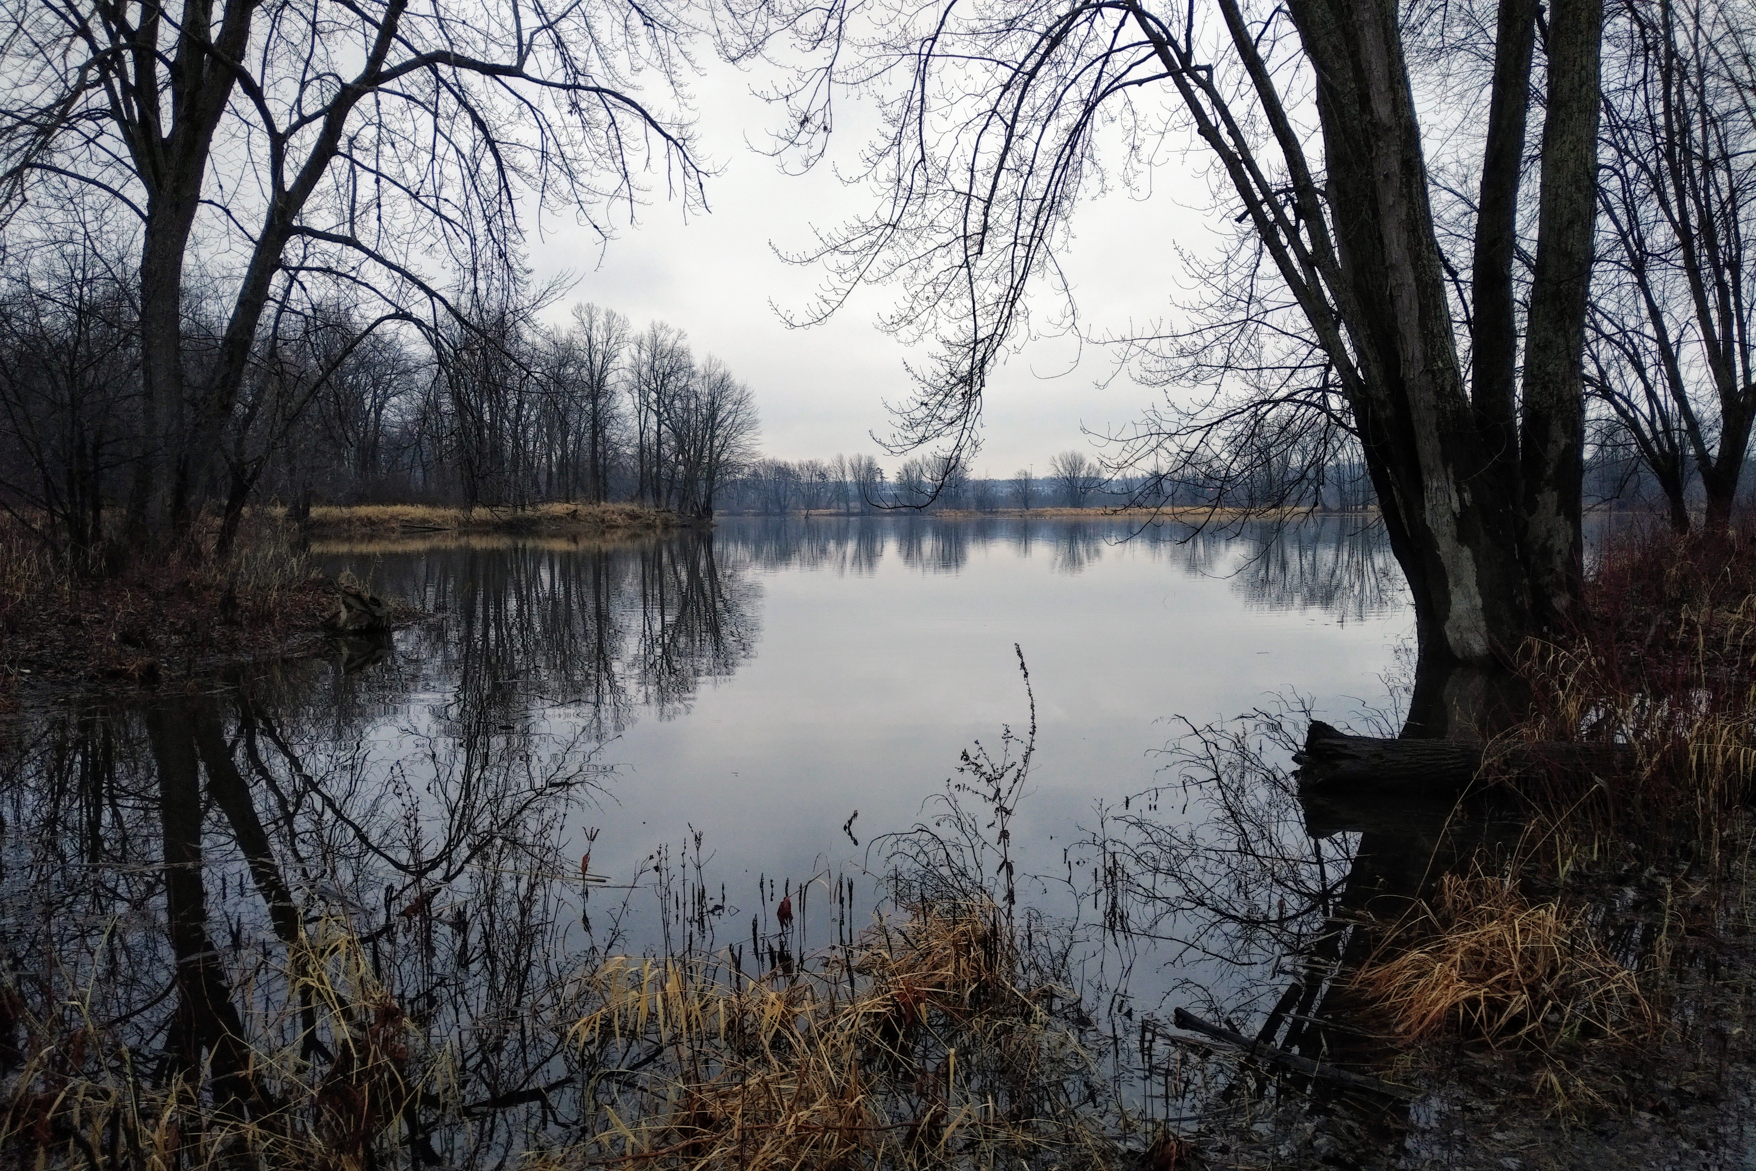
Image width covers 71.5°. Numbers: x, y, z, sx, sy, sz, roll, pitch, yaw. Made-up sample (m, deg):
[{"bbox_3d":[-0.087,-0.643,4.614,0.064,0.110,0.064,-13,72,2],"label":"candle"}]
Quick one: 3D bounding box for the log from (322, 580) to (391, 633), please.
[{"bbox_3d":[-7.000,0.280,16.400,0.950,0.700,0.650,-1,4,-14],"label":"log"}]

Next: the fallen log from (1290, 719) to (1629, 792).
[{"bbox_3d":[3.450,0.980,7.100,2.150,0.410,0.400,0,3,0],"label":"fallen log"}]

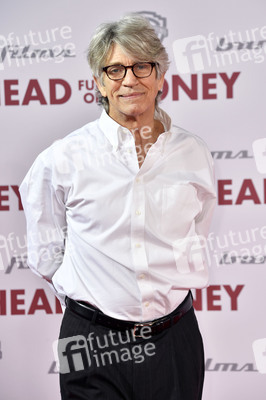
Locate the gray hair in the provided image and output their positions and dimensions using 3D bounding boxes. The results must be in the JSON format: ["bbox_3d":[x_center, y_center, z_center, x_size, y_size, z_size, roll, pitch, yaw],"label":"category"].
[{"bbox_3d":[-0.012,-0.353,3.880,0.210,0.250,0.235,-5,-3,4],"label":"gray hair"}]

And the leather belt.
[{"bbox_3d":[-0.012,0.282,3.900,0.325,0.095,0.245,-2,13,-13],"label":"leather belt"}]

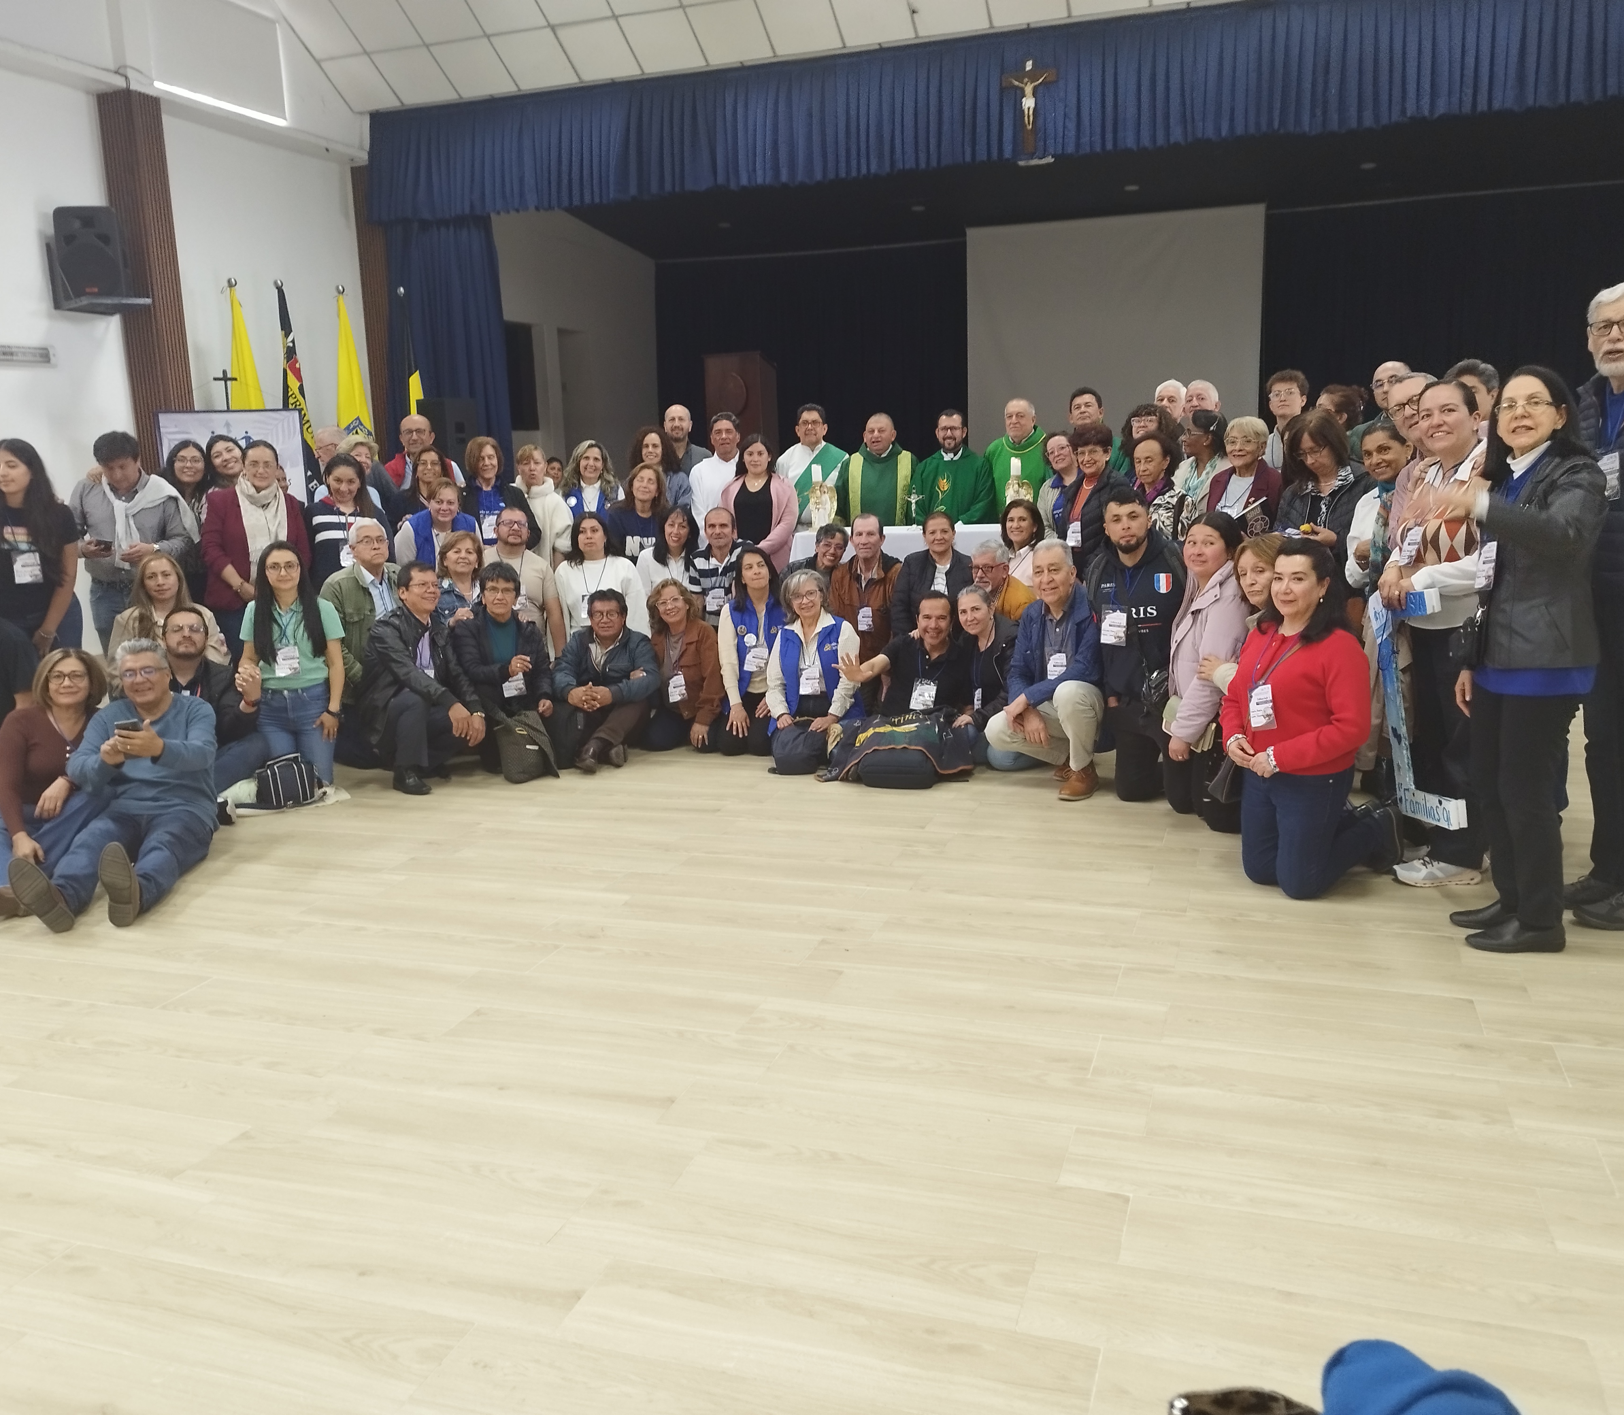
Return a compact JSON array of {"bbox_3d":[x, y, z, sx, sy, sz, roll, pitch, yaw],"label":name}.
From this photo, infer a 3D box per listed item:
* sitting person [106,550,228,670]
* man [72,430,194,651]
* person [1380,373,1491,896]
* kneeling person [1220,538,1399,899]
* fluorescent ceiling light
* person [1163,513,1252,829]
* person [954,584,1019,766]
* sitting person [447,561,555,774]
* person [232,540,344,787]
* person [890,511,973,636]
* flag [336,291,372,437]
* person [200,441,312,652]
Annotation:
[{"bbox_3d":[-3.061,-0.248,6.346,0.550,1.040,0.600,-7,13,-20],"label":"sitting person"},{"bbox_3d":[-3.265,-0.505,6.332,0.560,1.630,0.400,-6,12,-21],"label":"man"},{"bbox_3d":[1.995,-0.230,4.168,0.440,1.570,0.470,-12,15,-41],"label":"person"},{"bbox_3d":[1.651,0.001,4.237,0.610,1.100,0.490,-12,16,-39],"label":"kneeling person"},{"bbox_3d":[-4.212,-4.319,9.381,0.080,0.080,1.270,2,12,19],"label":"fluorescent ceiling light"},{"bbox_3d":[1.595,-0.179,5.037,0.470,1.120,0.580,10,17,43],"label":"person"},{"bbox_3d":[0.814,-0.182,5.971,0.470,0.790,0.600,3,13,23],"label":"person"},{"bbox_3d":[-1.466,-0.213,6.206,0.520,0.970,0.660,-4,11,-12],"label":"sitting person"},{"bbox_3d":[-2.380,-0.239,6.067,0.490,1.090,0.580,-6,13,-17],"label":"person"},{"bbox_3d":[0.620,-0.437,6.668,0.500,1.100,0.620,-1,11,7],"label":"person"},{"bbox_3d":[-3.792,-2.649,10.847,0.250,1.500,0.400,2,12,19],"label":"flag"},{"bbox_3d":[-2.854,-0.599,6.753,0.510,1.540,0.330,-7,13,-20],"label":"person"}]

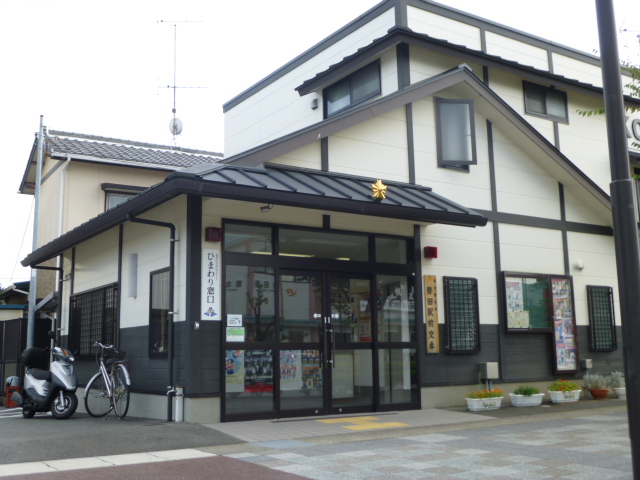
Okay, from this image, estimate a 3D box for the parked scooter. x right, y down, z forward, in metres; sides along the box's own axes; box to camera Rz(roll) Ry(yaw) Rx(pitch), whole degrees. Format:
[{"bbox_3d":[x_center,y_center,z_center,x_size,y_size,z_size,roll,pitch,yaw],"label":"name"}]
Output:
[{"bbox_3d":[-4.089,2.046,10.796,0.690,1.238,1.797,8,-13,-44],"label":"parked scooter"}]

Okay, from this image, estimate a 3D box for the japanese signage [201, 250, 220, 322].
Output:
[{"bbox_3d":[-1.400,0.581,9.303,0.257,0.913,0.025,5,-11,-33],"label":"japanese signage"}]

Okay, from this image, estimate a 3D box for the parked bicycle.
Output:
[{"bbox_3d":[-2.948,1.978,10.195,0.609,1.086,1.776,5,-11,-33],"label":"parked bicycle"}]

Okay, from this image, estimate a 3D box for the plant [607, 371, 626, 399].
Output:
[{"bbox_3d":[5.313,2.559,12.726,0.355,0.467,0.355,5,-11,-33],"label":"plant"}]

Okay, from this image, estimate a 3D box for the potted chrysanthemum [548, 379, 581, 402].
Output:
[{"bbox_3d":[4.209,2.599,12.404,0.600,0.380,0.270,5,-11,-33],"label":"potted chrysanthemum"}]

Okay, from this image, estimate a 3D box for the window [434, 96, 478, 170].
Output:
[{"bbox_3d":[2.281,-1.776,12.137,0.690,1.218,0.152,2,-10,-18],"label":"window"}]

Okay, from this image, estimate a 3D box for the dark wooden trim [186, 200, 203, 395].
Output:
[{"bbox_3d":[-1.629,0.679,9.323,0.147,2.558,0.167,5,-11,-33],"label":"dark wooden trim"}]

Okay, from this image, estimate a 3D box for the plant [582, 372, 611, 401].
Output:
[{"bbox_3d":[4.958,2.647,12.963,0.420,0.450,0.390,5,-11,-33],"label":"plant"}]

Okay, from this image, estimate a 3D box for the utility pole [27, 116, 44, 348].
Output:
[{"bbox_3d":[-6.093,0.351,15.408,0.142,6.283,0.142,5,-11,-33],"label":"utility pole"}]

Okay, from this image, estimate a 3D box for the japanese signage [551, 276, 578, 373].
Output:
[{"bbox_3d":[4.380,1.525,13.020,0.623,1.726,0.080,5,-11,-33],"label":"japanese signage"}]

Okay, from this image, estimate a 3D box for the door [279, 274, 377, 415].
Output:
[{"bbox_3d":[0.118,1.456,10.233,1.602,2.005,0.080,5,-11,-33],"label":"door"}]

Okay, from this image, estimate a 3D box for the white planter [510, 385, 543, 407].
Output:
[{"bbox_3d":[3.259,2.468,11.323,0.609,0.284,0.233,5,-11,-33],"label":"white planter"}]

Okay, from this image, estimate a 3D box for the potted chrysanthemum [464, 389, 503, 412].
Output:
[{"bbox_3d":[2.419,2.356,10.578,0.609,0.294,0.233,5,-11,-33],"label":"potted chrysanthemum"}]

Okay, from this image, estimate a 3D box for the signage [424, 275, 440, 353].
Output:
[{"bbox_3d":[1.746,1.167,11.326,0.235,1.211,0.035,5,-11,-33],"label":"signage"}]

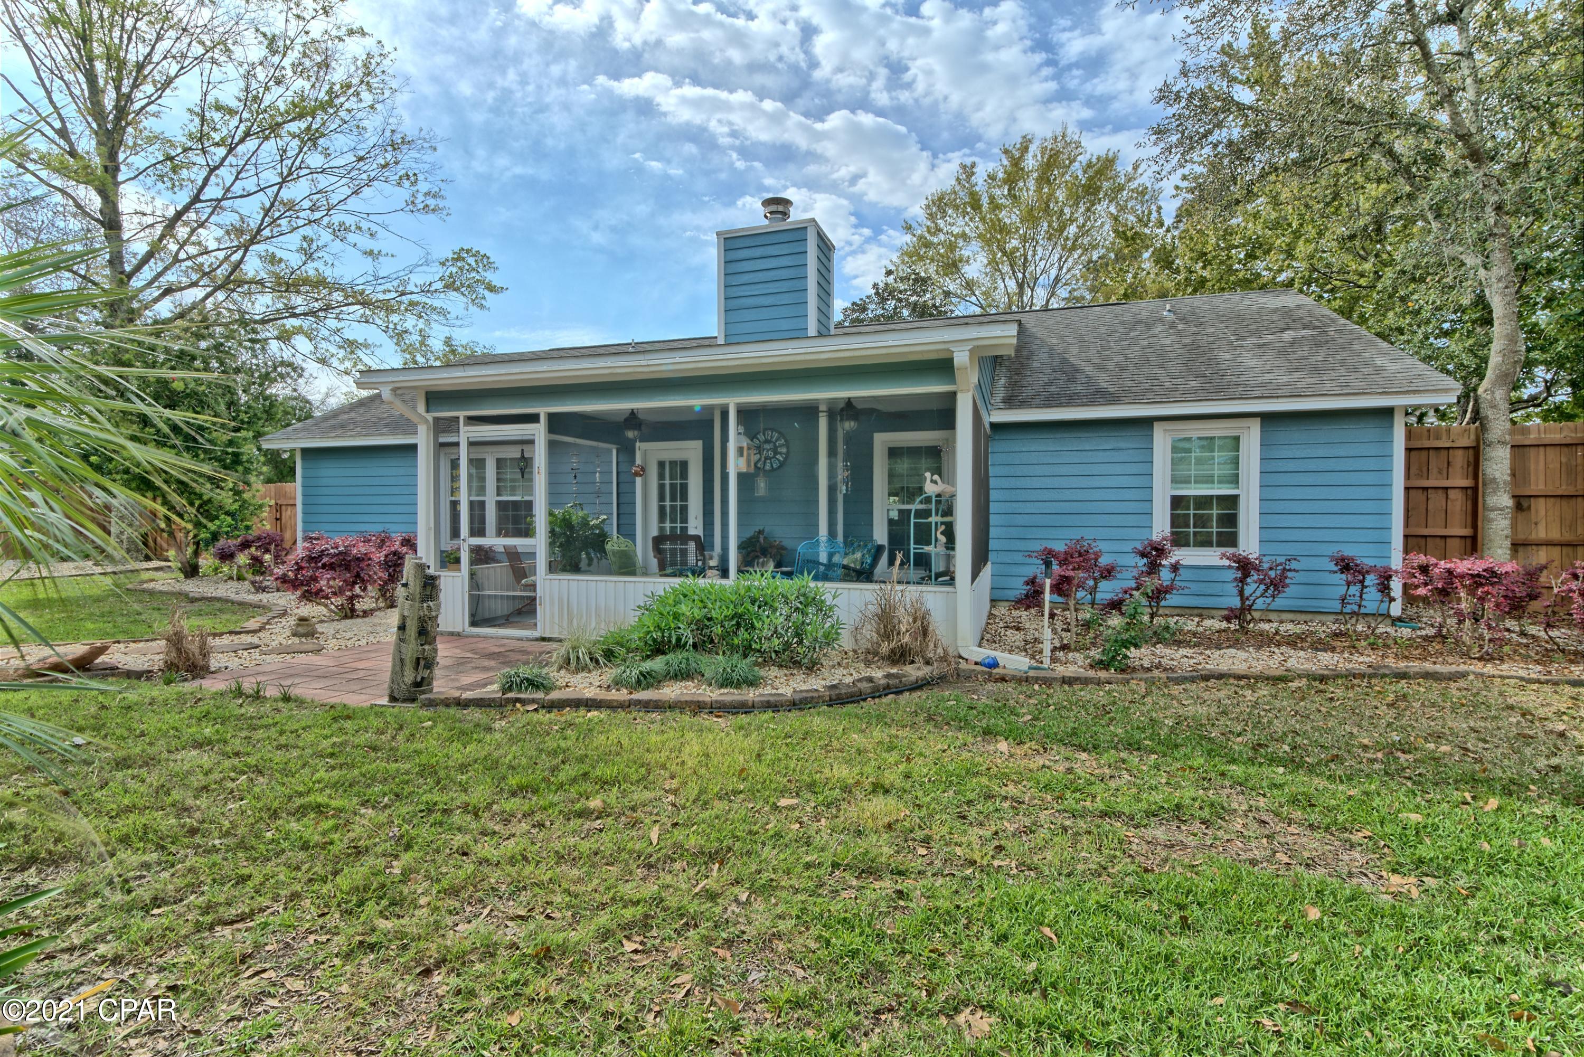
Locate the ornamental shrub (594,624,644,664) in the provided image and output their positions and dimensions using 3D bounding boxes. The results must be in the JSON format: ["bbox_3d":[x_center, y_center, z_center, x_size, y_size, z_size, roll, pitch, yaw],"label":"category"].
[{"bbox_3d":[-1.422,0.944,5.800,0.380,0.300,0.360,0,1,-14],"label":"ornamental shrub"}]

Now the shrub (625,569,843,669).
[{"bbox_3d":[-0.457,0.710,5.720,1.620,0.700,0.900,0,1,18],"label":"shrub"}]

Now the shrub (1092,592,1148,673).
[{"bbox_3d":[2.590,0.784,5.550,0.410,0.580,0.410,1,1,25],"label":"shrub"}]

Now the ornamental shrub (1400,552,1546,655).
[{"bbox_3d":[5.805,0.654,6.000,0.920,0.860,0.800,1,2,44],"label":"ornamental shrub"}]

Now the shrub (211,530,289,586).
[{"bbox_3d":[-8.775,0.506,11.400,1.020,0.950,0.950,-1,2,-38],"label":"shrub"}]

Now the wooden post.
[{"bbox_3d":[-2.614,0.673,4.860,0.300,0.970,0.280,-1,1,-28],"label":"wooden post"}]

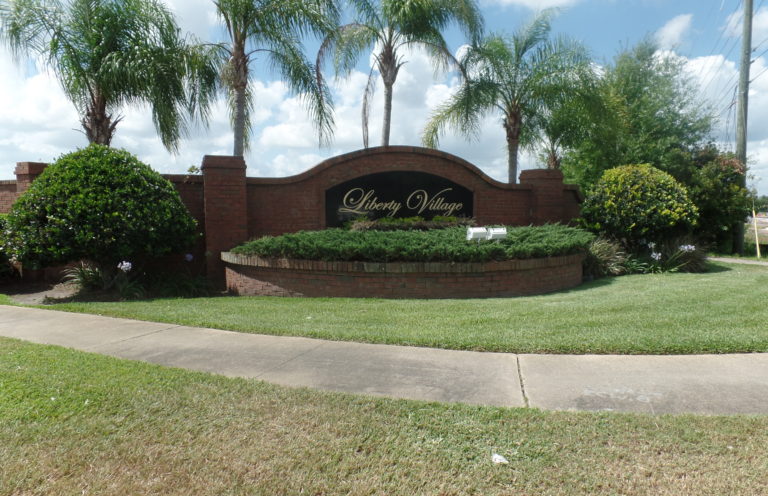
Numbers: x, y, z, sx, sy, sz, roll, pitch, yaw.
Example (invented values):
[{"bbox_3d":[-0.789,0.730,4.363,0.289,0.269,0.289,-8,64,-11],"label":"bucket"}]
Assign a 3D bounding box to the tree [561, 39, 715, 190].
[{"bbox_3d":[9.171,-3.813,18.758,5.300,7.400,5.200,0,4,0],"label":"tree"}]

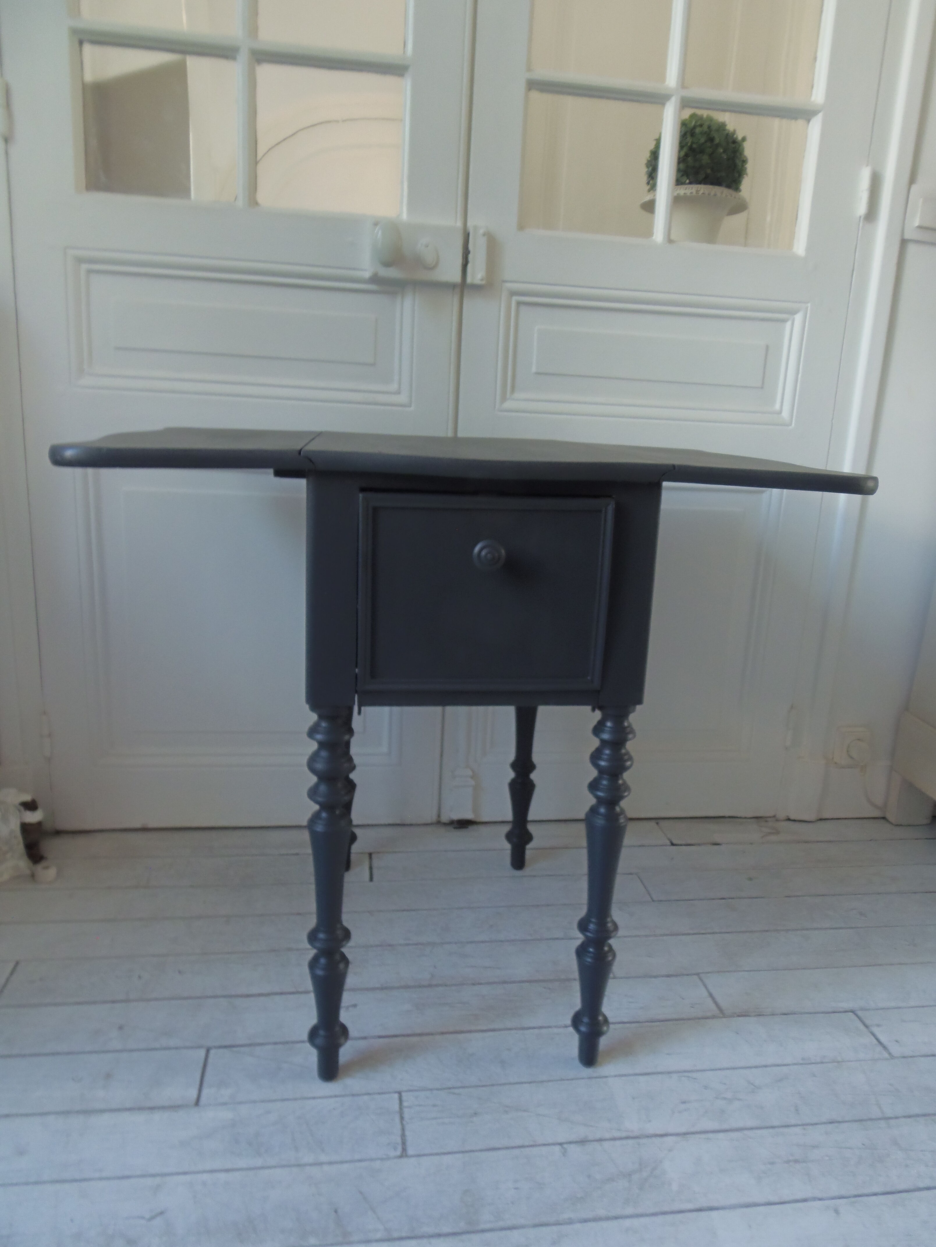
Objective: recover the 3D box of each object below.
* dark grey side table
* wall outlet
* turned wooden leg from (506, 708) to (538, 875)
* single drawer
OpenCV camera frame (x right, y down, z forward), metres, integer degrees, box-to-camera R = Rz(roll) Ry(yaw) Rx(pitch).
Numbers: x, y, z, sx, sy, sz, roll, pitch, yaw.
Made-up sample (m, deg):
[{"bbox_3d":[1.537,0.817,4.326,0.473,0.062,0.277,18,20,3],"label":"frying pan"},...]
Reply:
[{"bbox_3d":[-0.025,0.128,1.178,0.815,0.723,0.589,1,14,-8],"label":"dark grey side table"},{"bbox_3d":[0.753,0.243,1.692,0.066,0.068,0.034,1,14,-8],"label":"wall outlet"},{"bbox_3d":[0.097,0.197,1.460,0.049,0.463,0.049,1,14,-8],"label":"turned wooden leg"},{"bbox_3d":[-0.010,-0.074,1.063,0.256,0.205,0.428,1,14,-8],"label":"single drawer"}]

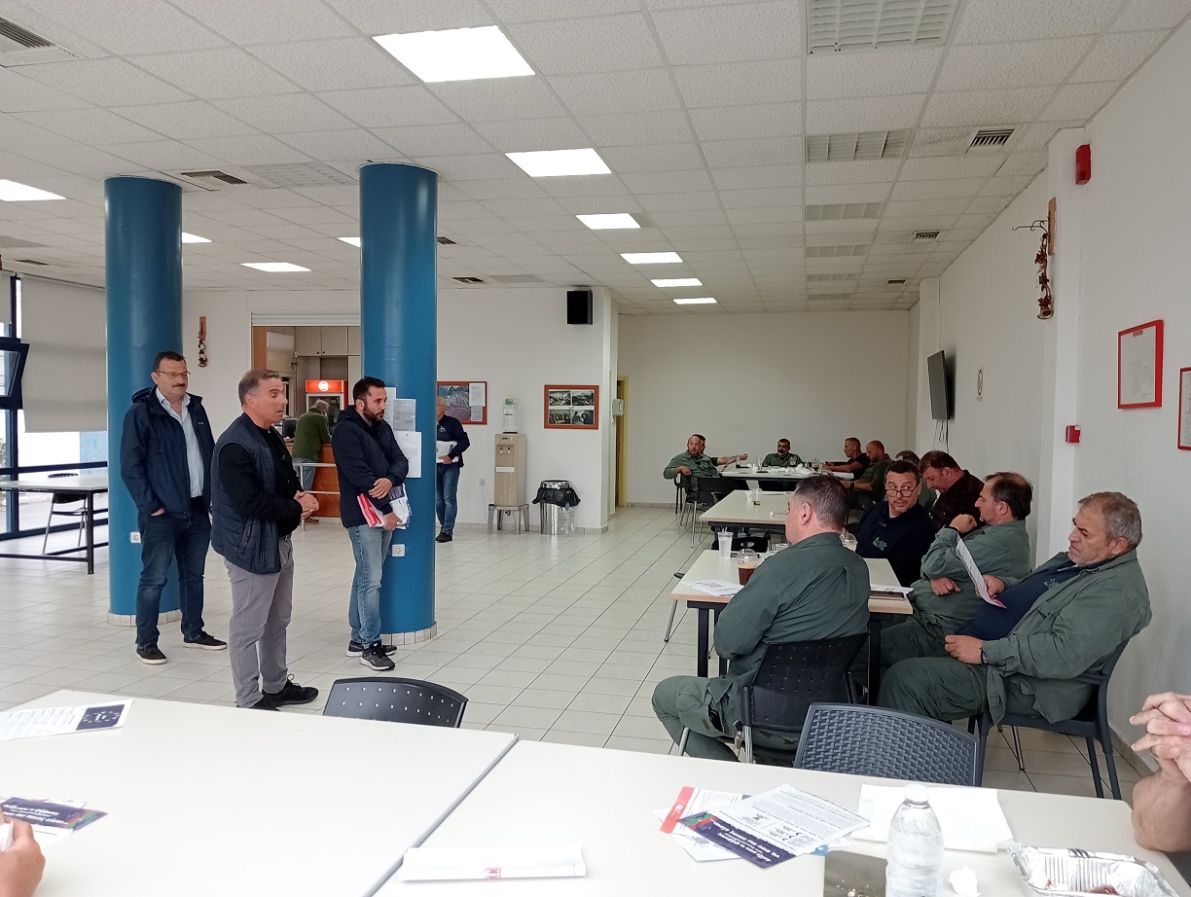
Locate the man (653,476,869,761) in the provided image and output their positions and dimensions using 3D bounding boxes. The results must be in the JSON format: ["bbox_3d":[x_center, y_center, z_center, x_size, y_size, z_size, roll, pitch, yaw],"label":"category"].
[{"bbox_3d":[0.560,0.722,3.220,0.570,1.280,0.700,-1,3,-37],"label":"man"}]

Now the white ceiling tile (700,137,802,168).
[{"bbox_3d":[0.952,-1.786,5.798,0.600,0.020,0.600,1,2,12],"label":"white ceiling tile"}]

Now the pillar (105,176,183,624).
[{"bbox_3d":[-3.151,-0.303,6.762,0.500,3.020,0.500,1,2,12],"label":"pillar"}]

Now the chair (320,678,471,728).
[{"bbox_3d":[-0.555,0.985,2.130,0.470,0.800,0.530,1,2,21],"label":"chair"}]

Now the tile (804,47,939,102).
[{"bbox_3d":[1.283,-1.749,4.504,0.600,0.020,0.600,1,2,12],"label":"tile"}]

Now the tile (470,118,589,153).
[{"bbox_3d":[-0.347,-1.810,5.549,0.600,0.025,0.600,1,2,12],"label":"tile"}]

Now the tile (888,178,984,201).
[{"bbox_3d":[2.379,-1.800,6.696,0.595,0.022,0.595,1,2,12],"label":"tile"}]

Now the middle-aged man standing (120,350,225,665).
[{"bbox_3d":[-2.575,0.331,5.838,0.420,1.830,0.580,2,2,40],"label":"middle-aged man standing"}]

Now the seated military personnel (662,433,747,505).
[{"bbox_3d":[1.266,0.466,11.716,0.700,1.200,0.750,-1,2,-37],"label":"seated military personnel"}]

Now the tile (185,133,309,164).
[{"bbox_3d":[-2.119,-1.835,5.941,0.600,0.025,0.600,1,2,12],"label":"tile"}]

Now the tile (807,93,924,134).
[{"bbox_3d":[1.415,-1.770,5.106,0.600,0.020,0.600,1,2,12],"label":"tile"}]

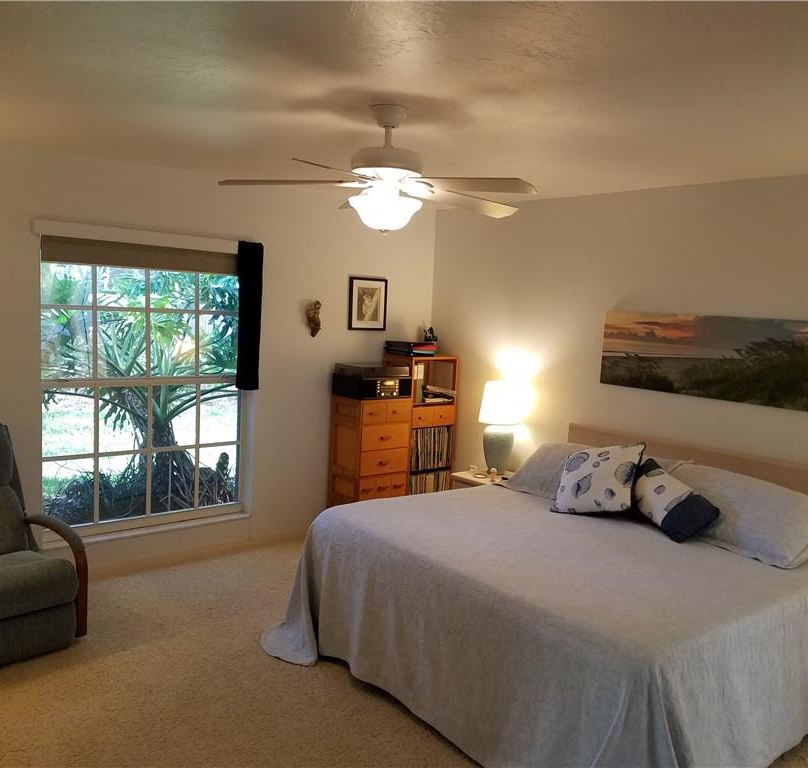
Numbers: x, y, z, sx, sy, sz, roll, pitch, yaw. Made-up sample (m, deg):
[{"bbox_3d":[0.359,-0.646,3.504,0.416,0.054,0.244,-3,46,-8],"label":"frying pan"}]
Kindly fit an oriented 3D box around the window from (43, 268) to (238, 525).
[{"bbox_3d":[-1.544,0.068,4.705,1.280,1.620,0.110,-3,8,-41],"label":"window"}]

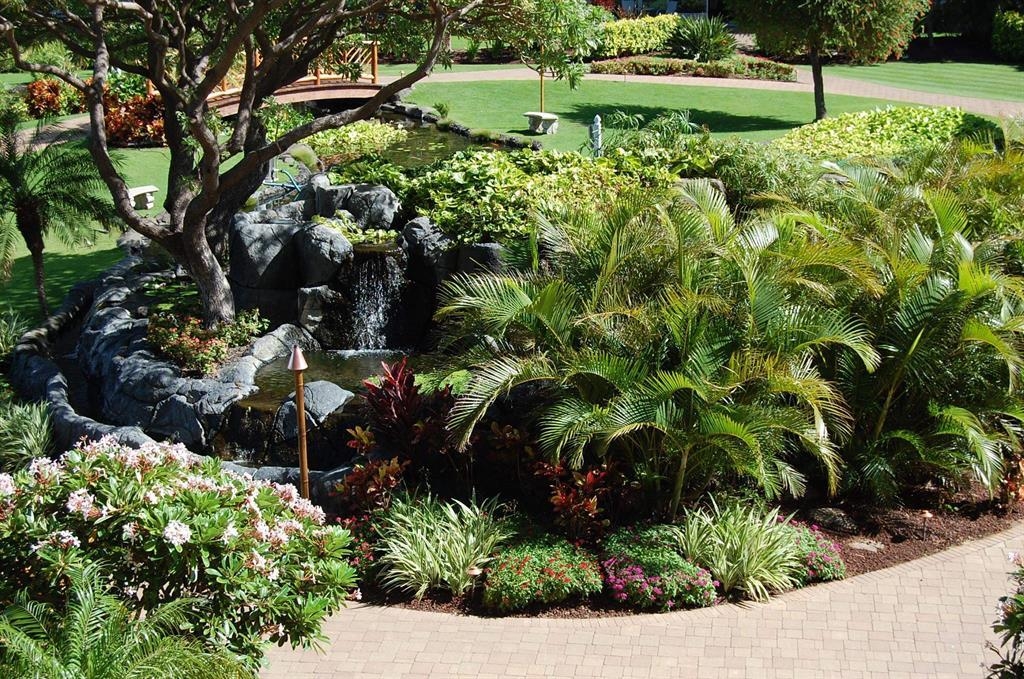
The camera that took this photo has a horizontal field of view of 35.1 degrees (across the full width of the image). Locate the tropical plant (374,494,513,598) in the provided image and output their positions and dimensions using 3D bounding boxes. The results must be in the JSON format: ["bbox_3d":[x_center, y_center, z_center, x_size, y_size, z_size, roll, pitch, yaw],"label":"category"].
[{"bbox_3d":[-0.766,2.337,18.100,1.500,0.680,1.150,-1,20,0],"label":"tropical plant"}]

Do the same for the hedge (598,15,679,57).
[{"bbox_3d":[3.140,-7.607,40.500,2.100,0.900,1.100,6,21,19],"label":"hedge"}]

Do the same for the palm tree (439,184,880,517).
[{"bbox_3d":[1.600,0.100,17.800,4.800,3.600,3.900,2,19,5],"label":"palm tree"}]

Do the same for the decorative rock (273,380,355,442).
[{"bbox_3d":[-2.563,0.917,20.900,1.040,0.550,0.750,-1,20,0],"label":"decorative rock"}]

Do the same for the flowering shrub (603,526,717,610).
[{"bbox_3d":[1.622,2.518,17.800,1.250,0.500,1.050,-1,20,0],"label":"flowering shrub"}]

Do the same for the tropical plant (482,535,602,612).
[{"bbox_3d":[0.310,2.290,16.300,1.200,0.520,1.020,0,19,1],"label":"tropical plant"}]

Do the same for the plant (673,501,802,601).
[{"bbox_3d":[2.260,2.090,16.350,1.300,0.850,1.150,3,19,8],"label":"plant"}]

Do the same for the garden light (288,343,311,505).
[{"bbox_3d":[-2.459,1.103,19.000,0.235,2.300,0.235,-1,20,0],"label":"garden light"}]

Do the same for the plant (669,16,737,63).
[{"bbox_3d":[5.240,-8.250,44.500,1.900,1.300,1.800,2,19,6],"label":"plant"}]

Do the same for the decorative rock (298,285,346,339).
[{"bbox_3d":[-2.728,-0.403,23.300,0.660,0.650,0.500,-1,20,0],"label":"decorative rock"}]

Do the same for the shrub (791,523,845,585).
[{"bbox_3d":[3.120,2.170,16.720,0.680,0.480,0.720,4,20,11],"label":"shrub"}]

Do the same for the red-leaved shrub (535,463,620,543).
[{"bbox_3d":[0.700,1.750,17.400,0.920,0.880,0.850,1,19,2],"label":"red-leaved shrub"}]

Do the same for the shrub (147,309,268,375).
[{"bbox_3d":[-3.930,-0.050,20.850,1.550,0.560,1.250,-4,20,-11],"label":"shrub"}]

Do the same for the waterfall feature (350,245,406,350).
[{"bbox_3d":[-1.897,-0.597,23.000,0.800,1.500,0.450,-1,20,0],"label":"waterfall feature"}]

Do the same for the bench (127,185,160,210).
[{"bbox_3d":[-6.963,-2.667,30.500,0.350,0.380,0.850,16,26,39],"label":"bench"}]

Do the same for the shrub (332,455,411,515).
[{"bbox_3d":[-1.696,1.798,19.400,0.900,0.650,0.750,-1,20,0],"label":"shrub"}]

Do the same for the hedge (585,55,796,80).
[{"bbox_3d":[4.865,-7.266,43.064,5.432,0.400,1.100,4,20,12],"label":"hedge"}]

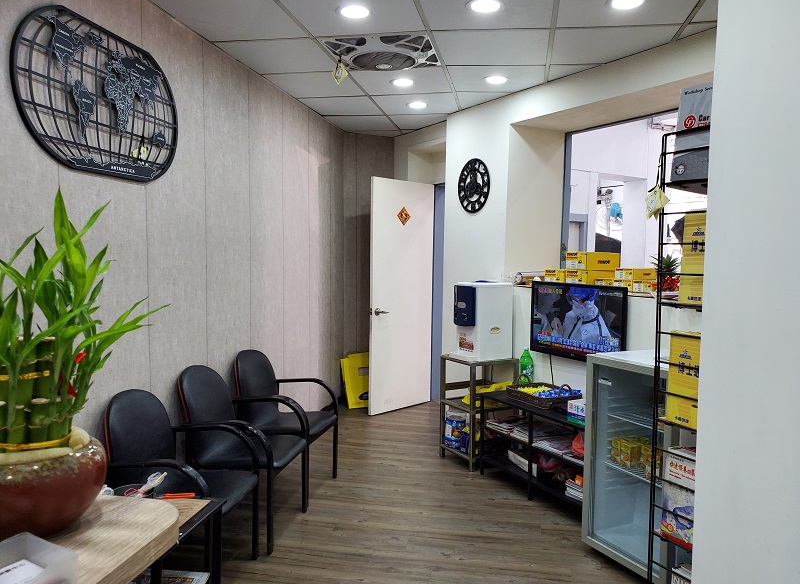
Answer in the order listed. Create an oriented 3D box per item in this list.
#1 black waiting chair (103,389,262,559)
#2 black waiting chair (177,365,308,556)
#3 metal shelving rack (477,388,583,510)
[{"bbox_3d":[-0.952,0.839,2.578,0.550,0.850,0.535,1,3,6],"label":"black waiting chair"},{"bbox_3d":[-0.817,0.808,3.122,0.550,0.850,0.535,1,4,11],"label":"black waiting chair"},{"bbox_3d":[0.922,0.961,3.639,0.365,0.530,0.955,-1,4,-31],"label":"metal shelving rack"}]

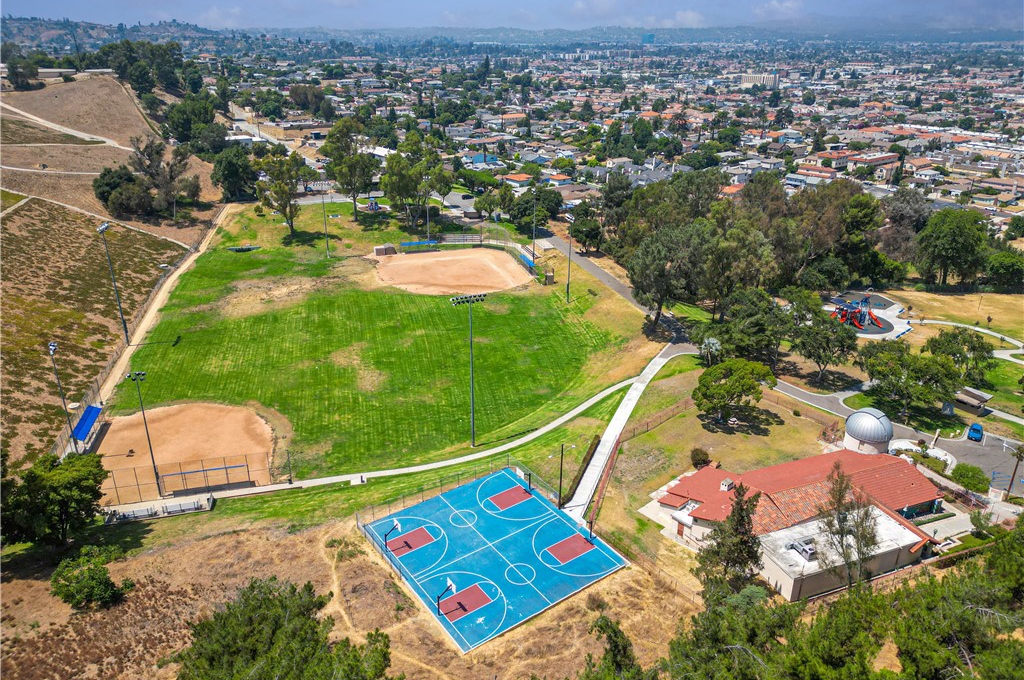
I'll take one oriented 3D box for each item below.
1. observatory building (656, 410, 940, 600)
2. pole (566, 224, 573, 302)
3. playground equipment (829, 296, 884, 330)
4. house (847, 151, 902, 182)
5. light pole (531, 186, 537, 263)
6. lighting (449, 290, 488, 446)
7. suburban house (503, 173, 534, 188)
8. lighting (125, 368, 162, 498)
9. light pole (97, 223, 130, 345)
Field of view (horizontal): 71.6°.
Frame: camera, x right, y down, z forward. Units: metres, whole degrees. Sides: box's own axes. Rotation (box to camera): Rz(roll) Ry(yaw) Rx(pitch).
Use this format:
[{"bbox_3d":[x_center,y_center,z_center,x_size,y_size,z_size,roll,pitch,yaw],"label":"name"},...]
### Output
[{"bbox_3d":[43.947,21.478,100.887,44.300,7.200,27.300,-8,24,-17],"label":"observatory building"},{"bbox_3d":[12.523,-17.379,154.017,1.200,19.900,4.000,-11,25,-23],"label":"pole"},{"bbox_3d":[78.200,-6.932,161.251,9.800,6.000,8.500,-10,25,-22],"label":"playground equipment"},{"bbox_3d":[191.773,-94.057,377.310,34.000,6.500,11.300,-19,30,-37],"label":"house"},{"bbox_3d":[5.652,-28.665,178.617,1.200,19.320,3.000,-8,24,-18],"label":"light pole"},{"bbox_3d":[-5.967,5.048,105.116,5.200,25.090,1.200,-8,25,-19],"label":"lighting"},{"bbox_3d":[3.084,-71.478,316.594,10.200,4.700,10.600,20,30,38],"label":"suburban house"},{"bbox_3d":[-49.432,13.154,96.223,3.200,19.170,1.200,-8,24,-17],"label":"lighting"},{"bbox_3d":[-77.769,-10.547,139.269,1.200,24.930,4.200,-1,23,-3],"label":"light pole"}]

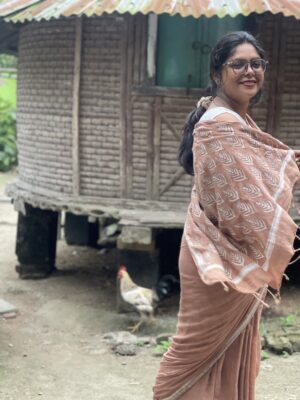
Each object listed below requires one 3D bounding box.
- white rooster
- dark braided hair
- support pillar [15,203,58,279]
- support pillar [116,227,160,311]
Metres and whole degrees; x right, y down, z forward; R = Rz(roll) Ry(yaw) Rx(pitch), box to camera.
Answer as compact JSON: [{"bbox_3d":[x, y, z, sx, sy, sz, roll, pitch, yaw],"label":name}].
[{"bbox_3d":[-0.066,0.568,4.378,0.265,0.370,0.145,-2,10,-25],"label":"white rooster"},{"bbox_3d":[0.234,-0.314,2.420,0.225,0.450,0.235,-5,11,-37],"label":"dark braided hair"},{"bbox_3d":[-0.834,0.283,5.525,0.240,0.540,0.240,3,9,7],"label":"support pillar"},{"bbox_3d":[-0.069,0.419,4.754,0.240,0.550,0.240,3,9,7],"label":"support pillar"}]

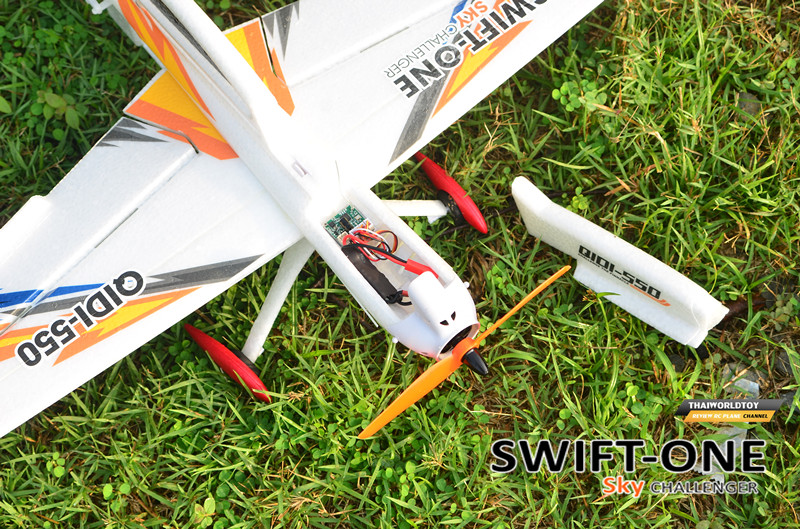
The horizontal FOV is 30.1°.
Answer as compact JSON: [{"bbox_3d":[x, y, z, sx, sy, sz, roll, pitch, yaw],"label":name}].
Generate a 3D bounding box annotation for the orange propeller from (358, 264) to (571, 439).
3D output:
[{"bbox_3d":[0.031,0.040,0.686,0.127,0.012,0.008,-38,68,-12],"label":"orange propeller"}]

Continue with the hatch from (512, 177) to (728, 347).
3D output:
[{"bbox_3d":[0.114,-0.006,0.772,0.127,0.037,0.031,31,65,10],"label":"hatch"}]

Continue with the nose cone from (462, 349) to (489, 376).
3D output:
[{"bbox_3d":[0.035,0.046,0.682,0.009,0.009,0.013,-37,67,-15],"label":"nose cone"}]

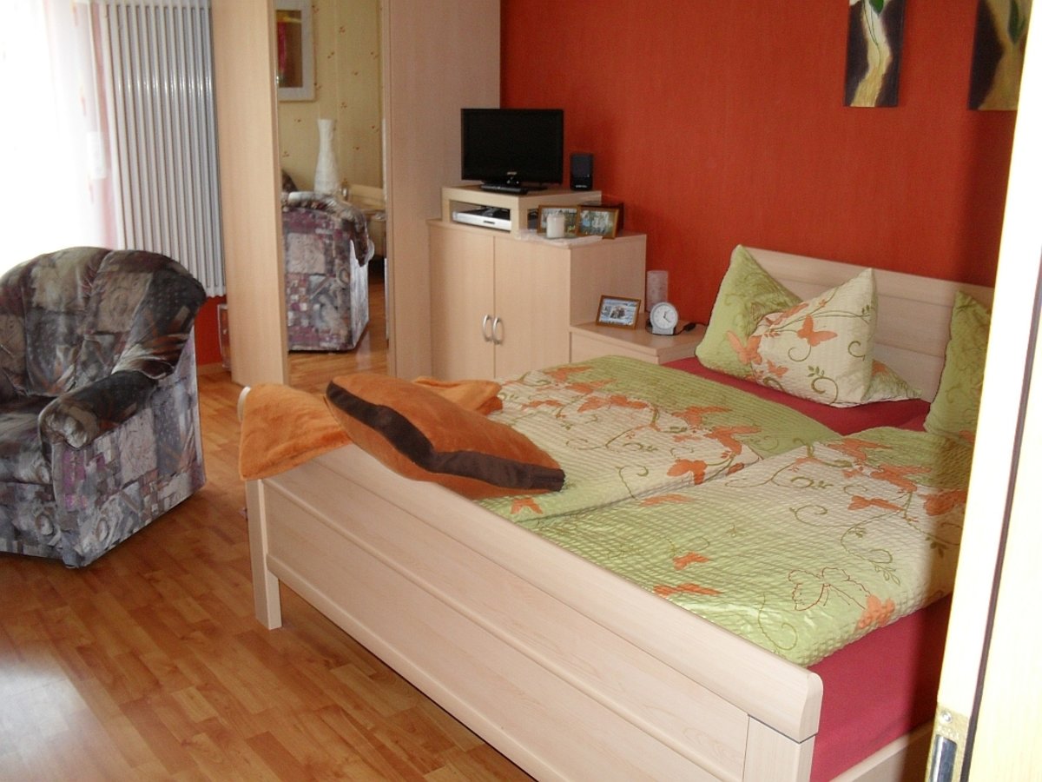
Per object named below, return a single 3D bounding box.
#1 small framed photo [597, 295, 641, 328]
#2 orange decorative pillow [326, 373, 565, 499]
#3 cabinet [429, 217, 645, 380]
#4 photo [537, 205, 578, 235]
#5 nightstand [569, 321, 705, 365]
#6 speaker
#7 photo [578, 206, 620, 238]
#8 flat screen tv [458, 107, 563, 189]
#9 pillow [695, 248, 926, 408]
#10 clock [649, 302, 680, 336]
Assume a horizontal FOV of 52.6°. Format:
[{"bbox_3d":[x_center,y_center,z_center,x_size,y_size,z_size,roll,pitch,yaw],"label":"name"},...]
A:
[{"bbox_3d":[0.402,-0.316,4.289,0.170,0.126,0.030,9,0,28],"label":"small framed photo"},{"bbox_3d":[-0.180,0.105,2.327,0.500,0.170,0.500,23,-9,-5],"label":"orange decorative pillow"},{"bbox_3d":[0.048,-0.294,4.841,0.462,0.910,1.007,-11,20,-37],"label":"cabinet"},{"bbox_3d":[0.160,-0.726,4.493,0.168,0.124,0.030,4,-2,10],"label":"photo"},{"bbox_3d":[0.523,0.034,4.318,0.451,0.573,0.514,-11,20,-37],"label":"nightstand"},{"bbox_3d":[0.277,-0.984,4.735,0.100,0.165,0.100,3,16,9],"label":"speaker"},{"bbox_3d":[0.322,-0.703,4.413,0.172,0.127,0.030,7,-1,20],"label":"photo"},{"bbox_3d":[-0.039,-1.098,4.786,0.485,0.350,0.160,7,17,20],"label":"flat screen tv"},{"bbox_3d":[0.964,-0.237,3.637,0.260,0.440,0.760,14,3,-41],"label":"pillow"},{"bbox_3d":[0.569,-0.285,4.170,0.113,0.122,0.050,1,16,1],"label":"clock"}]

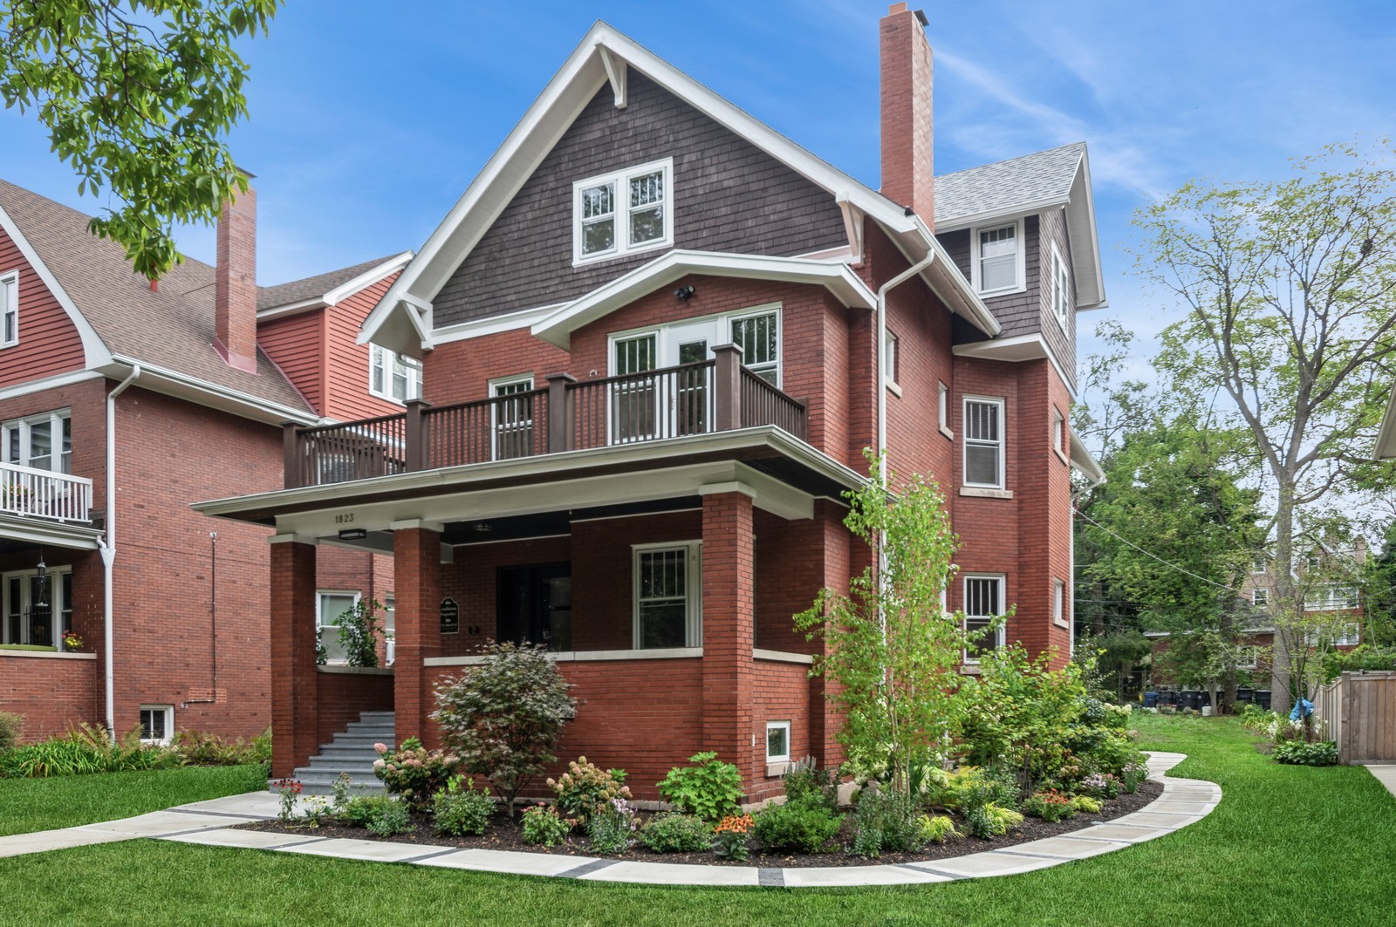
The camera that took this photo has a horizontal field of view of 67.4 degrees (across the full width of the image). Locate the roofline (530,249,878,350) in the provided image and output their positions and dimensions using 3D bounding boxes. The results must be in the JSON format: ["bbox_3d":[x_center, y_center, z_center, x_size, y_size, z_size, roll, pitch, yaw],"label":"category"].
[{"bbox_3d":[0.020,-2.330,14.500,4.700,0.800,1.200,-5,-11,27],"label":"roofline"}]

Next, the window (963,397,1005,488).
[{"bbox_3d":[4.900,-0.368,17.899,0.820,1.572,0.130,3,-10,-18],"label":"window"}]

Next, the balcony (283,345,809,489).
[{"bbox_3d":[-2.210,-0.300,14.080,7.100,1.150,2.250,-5,-11,27],"label":"balcony"}]

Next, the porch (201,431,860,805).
[{"bbox_3d":[-2.190,2.200,14.100,8.500,3.950,3.750,-5,-11,27],"label":"porch"}]

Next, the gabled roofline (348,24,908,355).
[{"bbox_3d":[-1.250,-4.400,15.400,9.300,4.050,1.000,-3,-7,26],"label":"gabled roofline"}]

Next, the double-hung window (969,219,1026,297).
[{"bbox_3d":[5.309,-3.636,18.527,0.971,1.456,0.130,-6,-12,28],"label":"double-hung window"}]

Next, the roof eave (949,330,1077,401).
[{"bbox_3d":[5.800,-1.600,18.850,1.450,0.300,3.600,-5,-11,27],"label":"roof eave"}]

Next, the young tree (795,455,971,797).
[{"bbox_3d":[2.221,1.991,12.600,2.100,4.200,2.000,-1,-6,10],"label":"young tree"}]

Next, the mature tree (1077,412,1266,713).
[{"bbox_3d":[17.653,3.722,39.000,7.200,11.200,6.600,-3,-7,24],"label":"mature tree"}]

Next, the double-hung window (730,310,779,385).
[{"bbox_3d":[0.753,-1.298,13.750,0.720,1.400,0.120,-3,-7,26],"label":"double-hung window"}]

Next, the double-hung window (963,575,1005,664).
[{"bbox_3d":[4.901,2.656,17.901,0.820,1.527,0.130,3,-10,-17],"label":"double-hung window"}]

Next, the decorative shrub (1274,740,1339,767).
[{"bbox_3d":[12.300,5.840,21.100,1.250,0.500,1.000,-5,-11,27],"label":"decorative shrub"}]

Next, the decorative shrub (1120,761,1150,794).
[{"bbox_3d":[6.190,4.450,14.800,0.420,0.460,0.420,-5,-11,27],"label":"decorative shrub"}]

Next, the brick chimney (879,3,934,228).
[{"bbox_3d":[3.360,-5.460,16.750,0.520,3.500,1.100,-5,-11,27],"label":"brick chimney"}]

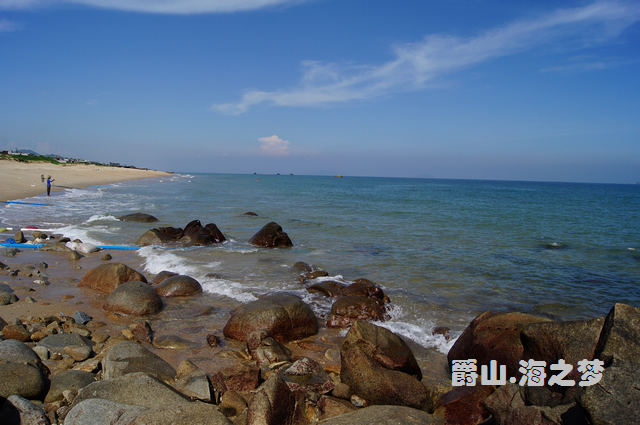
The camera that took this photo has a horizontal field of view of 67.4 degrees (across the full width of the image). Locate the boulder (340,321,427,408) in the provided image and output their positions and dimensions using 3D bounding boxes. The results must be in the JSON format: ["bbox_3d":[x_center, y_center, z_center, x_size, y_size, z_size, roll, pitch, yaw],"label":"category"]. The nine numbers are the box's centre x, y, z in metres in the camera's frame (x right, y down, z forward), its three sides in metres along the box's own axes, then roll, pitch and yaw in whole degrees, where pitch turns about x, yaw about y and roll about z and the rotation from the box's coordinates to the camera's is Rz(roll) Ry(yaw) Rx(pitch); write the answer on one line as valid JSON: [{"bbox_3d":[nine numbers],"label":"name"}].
[{"bbox_3d":[0.645,1.399,4.584,0.866,0.701,0.779,2,4,9],"label":"boulder"}]

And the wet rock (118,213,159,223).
[{"bbox_3d":[-7.711,0.222,20.400,1.520,0.400,1.100,0,5,-21],"label":"wet rock"}]

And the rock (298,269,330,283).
[{"bbox_3d":[-0.134,1.350,10.110,0.633,0.256,0.500,1,4,-1],"label":"rock"}]

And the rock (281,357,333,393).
[{"bbox_3d":[-0.107,1.557,4.656,0.506,0.275,0.405,1,4,-1],"label":"rock"}]

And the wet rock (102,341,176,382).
[{"bbox_3d":[-1.866,1.498,4.925,0.760,0.364,0.600,0,5,-21],"label":"wet rock"}]

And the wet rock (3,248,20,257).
[{"bbox_3d":[-7.428,0.957,11.524,0.344,0.176,0.275,-1,5,-33],"label":"wet rock"}]

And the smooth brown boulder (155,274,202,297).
[{"bbox_3d":[-2.578,1.312,8.786,0.843,0.301,0.675,0,5,-16],"label":"smooth brown boulder"}]

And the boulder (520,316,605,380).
[{"bbox_3d":[2.351,1.355,4.700,0.740,0.580,0.620,4,5,28],"label":"boulder"}]

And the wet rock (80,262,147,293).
[{"bbox_3d":[-3.841,1.184,8.930,1.178,0.447,1.001,0,5,-23],"label":"wet rock"}]

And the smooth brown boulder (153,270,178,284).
[{"bbox_3d":[-3.019,1.280,9.436,0.525,0.243,0.394,0,5,-18],"label":"smooth brown boulder"}]

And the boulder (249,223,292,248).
[{"bbox_3d":[-1.493,0.664,14.782,1.365,0.730,1.092,1,4,-6],"label":"boulder"}]

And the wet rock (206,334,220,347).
[{"bbox_3d":[-1.325,1.594,5.984,0.165,0.135,0.140,1,5,-12],"label":"wet rock"}]

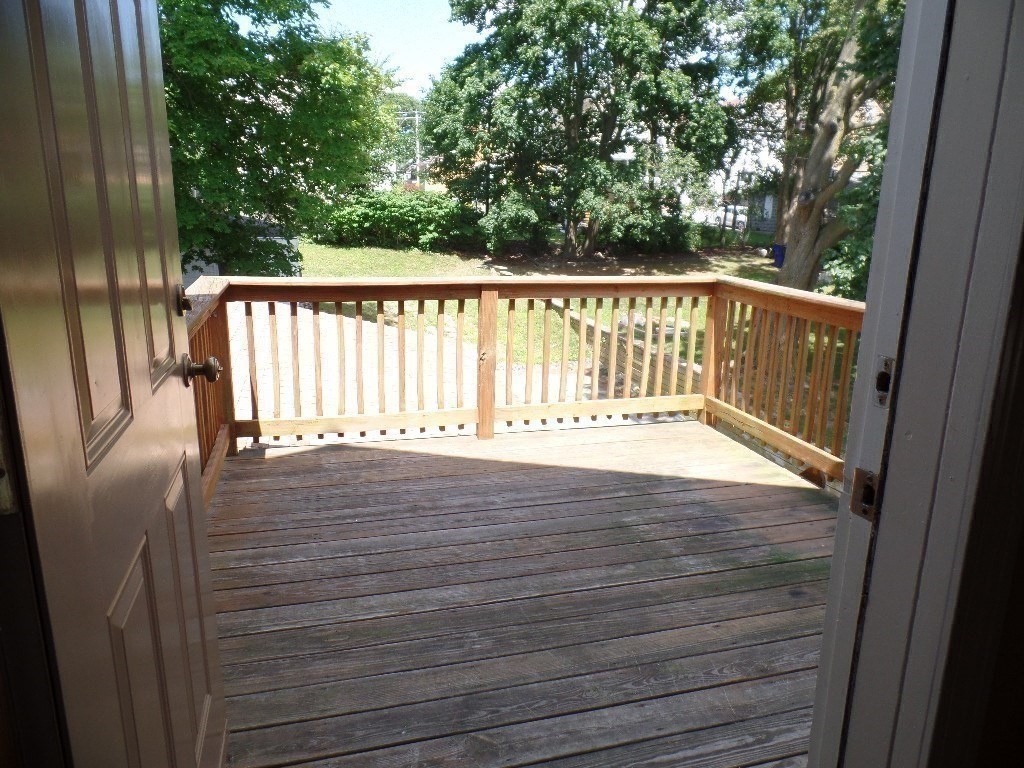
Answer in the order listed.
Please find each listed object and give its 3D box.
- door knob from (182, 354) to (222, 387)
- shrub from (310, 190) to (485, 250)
[{"bbox_3d":[-0.623,-0.029,1.377,0.067,0.067,0.067,-3,14,-17],"label":"door knob"},{"bbox_3d":[-4.960,-7.231,30.000,7.000,2.450,2.800,2,13,3],"label":"shrub"}]

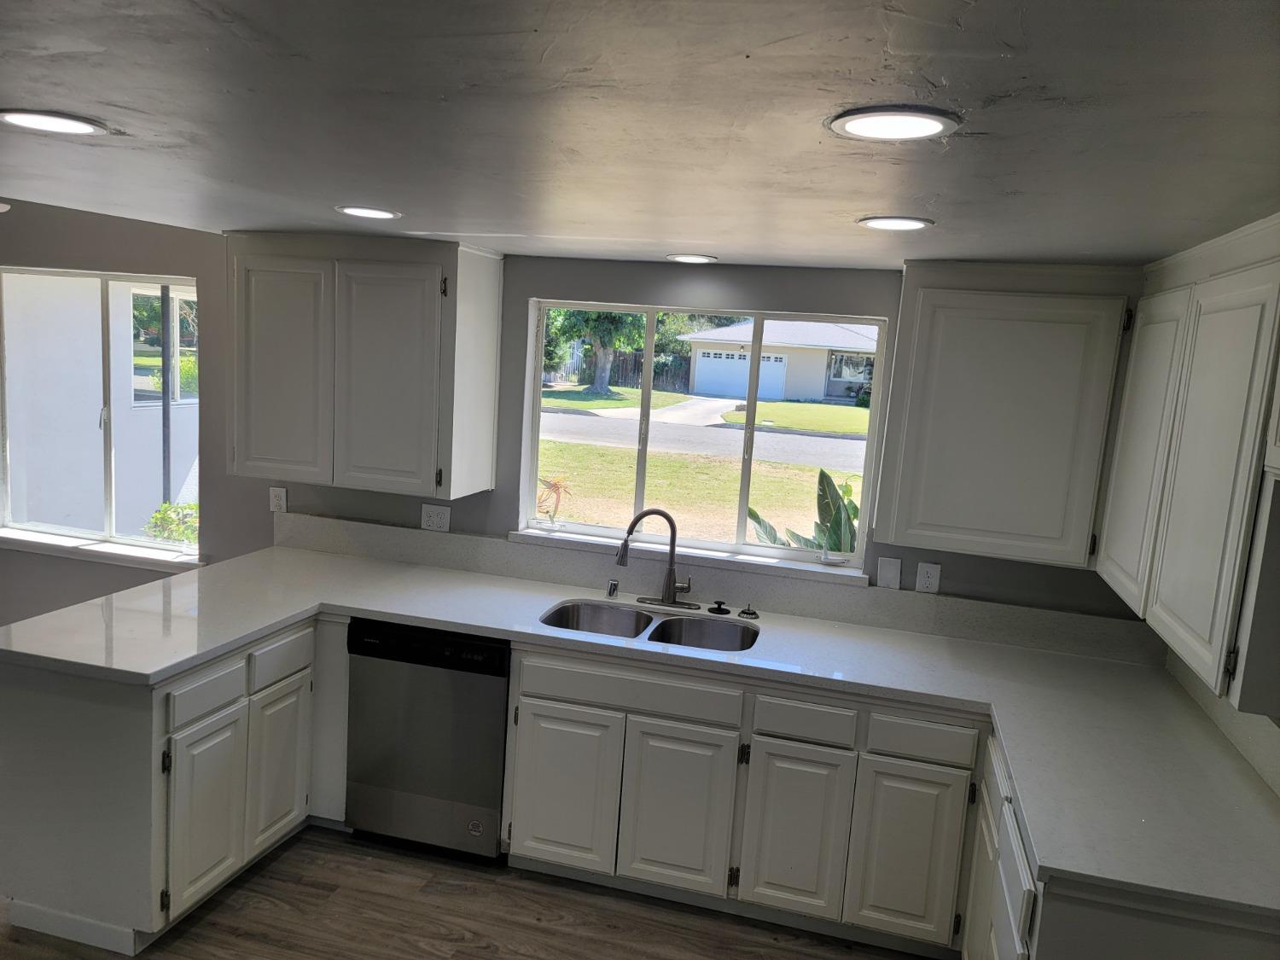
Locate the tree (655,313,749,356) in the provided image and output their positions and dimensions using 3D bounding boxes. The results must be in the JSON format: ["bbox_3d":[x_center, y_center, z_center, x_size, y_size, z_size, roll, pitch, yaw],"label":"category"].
[{"bbox_3d":[2.913,-8.072,51.287,6.500,5.500,5.500,6,8,15],"label":"tree"}]

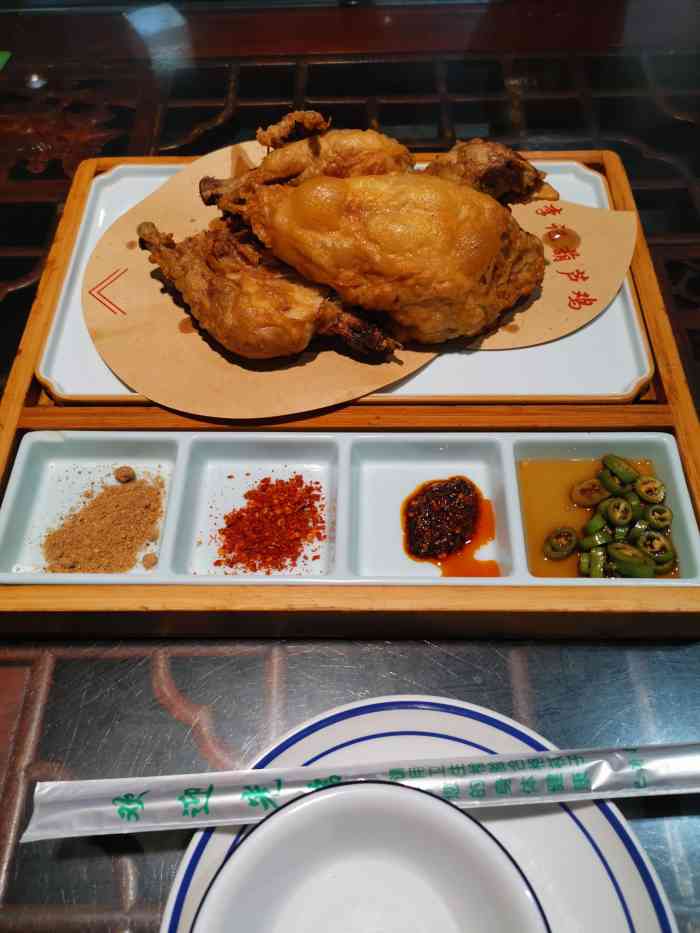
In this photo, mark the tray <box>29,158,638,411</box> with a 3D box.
[{"bbox_3d":[-0.003,-0.112,0.436,0.330,0.019,0.194,0,58,1],"label":"tray"}]

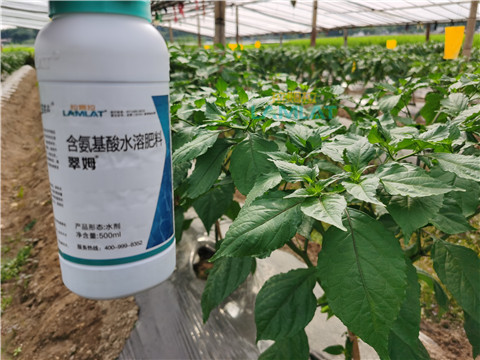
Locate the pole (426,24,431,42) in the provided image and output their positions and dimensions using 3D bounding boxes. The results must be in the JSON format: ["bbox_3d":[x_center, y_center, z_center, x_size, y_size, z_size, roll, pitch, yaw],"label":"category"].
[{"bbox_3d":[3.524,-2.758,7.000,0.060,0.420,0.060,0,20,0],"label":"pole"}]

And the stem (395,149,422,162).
[{"bbox_3d":[0.261,-0.038,0.580,0.046,0.007,0.007,-26,5,-9],"label":"stem"}]

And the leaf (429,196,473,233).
[{"bbox_3d":[0.295,0.049,0.520,0.066,0.016,0.045,40,67,21],"label":"leaf"}]

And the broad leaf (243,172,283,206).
[{"bbox_3d":[0.030,0.012,0.480,0.060,0.014,0.034,-30,49,-30],"label":"broad leaf"}]

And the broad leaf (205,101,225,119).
[{"bbox_3d":[-0.044,-0.122,0.650,0.042,0.012,0.026,40,63,16],"label":"broad leaf"}]

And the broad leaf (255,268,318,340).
[{"bbox_3d":[0.058,0.156,0.470,0.064,0.106,0.018,35,-9,17],"label":"broad leaf"}]

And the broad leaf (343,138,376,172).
[{"bbox_3d":[0.169,-0.035,0.530,0.046,0.014,0.056,7,52,10],"label":"broad leaf"}]

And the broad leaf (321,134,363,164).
[{"bbox_3d":[0.154,-0.048,0.570,0.066,0.014,0.050,-18,41,-23],"label":"broad leaf"}]

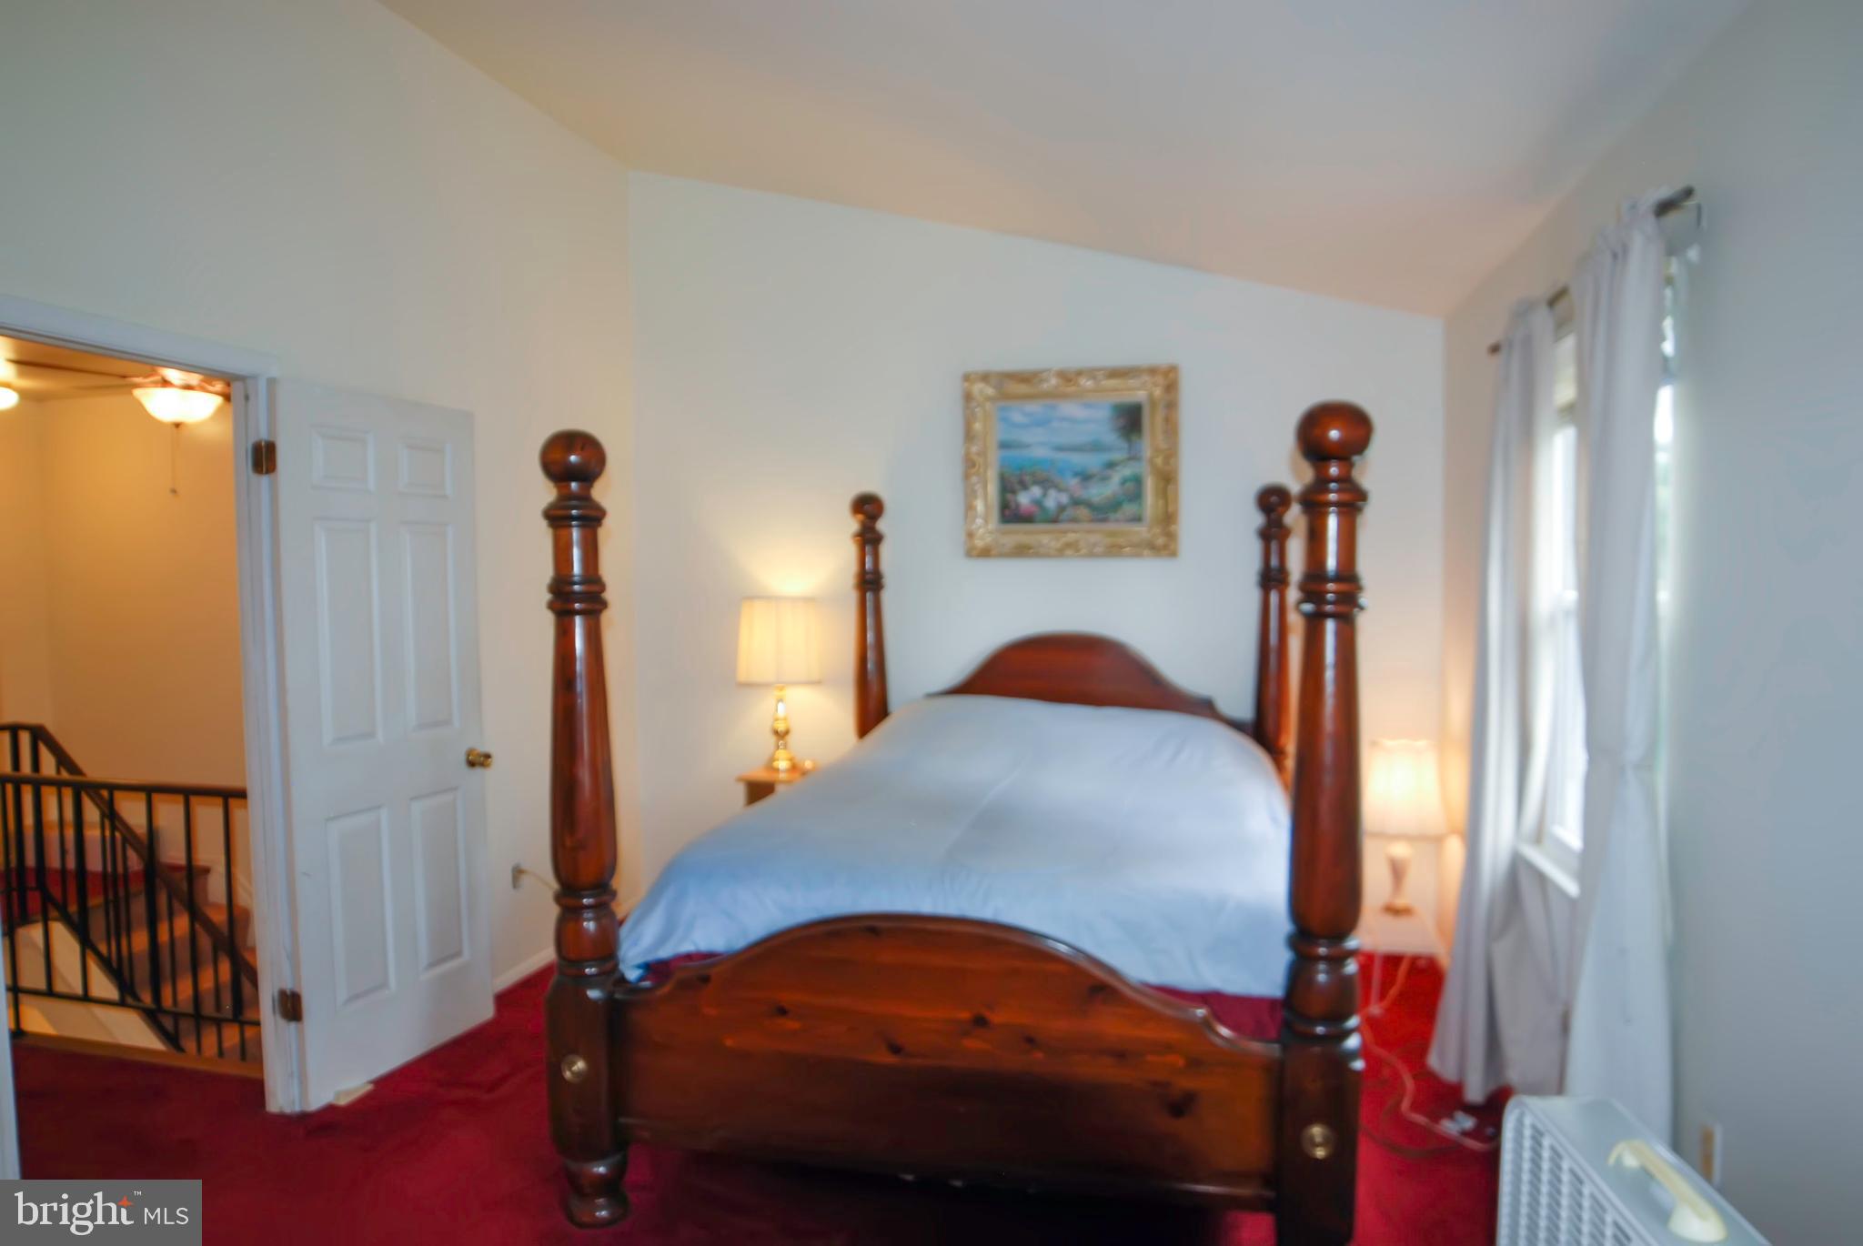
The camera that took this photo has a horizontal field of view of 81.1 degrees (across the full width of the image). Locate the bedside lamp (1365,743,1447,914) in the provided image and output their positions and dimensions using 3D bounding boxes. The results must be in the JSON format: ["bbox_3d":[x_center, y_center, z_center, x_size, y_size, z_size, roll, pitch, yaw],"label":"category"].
[{"bbox_3d":[1.730,0.747,3.975,0.275,0.610,0.275,0,3,15],"label":"bedside lamp"}]

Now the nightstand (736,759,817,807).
[{"bbox_3d":[-0.544,0.963,4.583,0.430,0.665,0.370,0,3,15],"label":"nightstand"}]

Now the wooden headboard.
[{"bbox_3d":[0.531,0.373,4.394,1.775,1.850,0.160,0,3,15],"label":"wooden headboard"}]

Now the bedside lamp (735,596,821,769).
[{"bbox_3d":[-0.644,0.263,4.624,0.352,0.735,0.352,0,3,0],"label":"bedside lamp"}]

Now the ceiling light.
[{"bbox_3d":[-2.790,-0.796,4.053,0.270,0.120,0.270,0,3,15],"label":"ceiling light"}]

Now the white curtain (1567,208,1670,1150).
[{"bbox_3d":[1.302,0.330,2.119,0.150,2.130,0.600,0,3,15],"label":"white curtain"}]

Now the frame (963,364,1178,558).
[{"bbox_3d":[0.564,-0.651,4.434,0.853,0.765,0.060,0,3,15],"label":"frame"}]

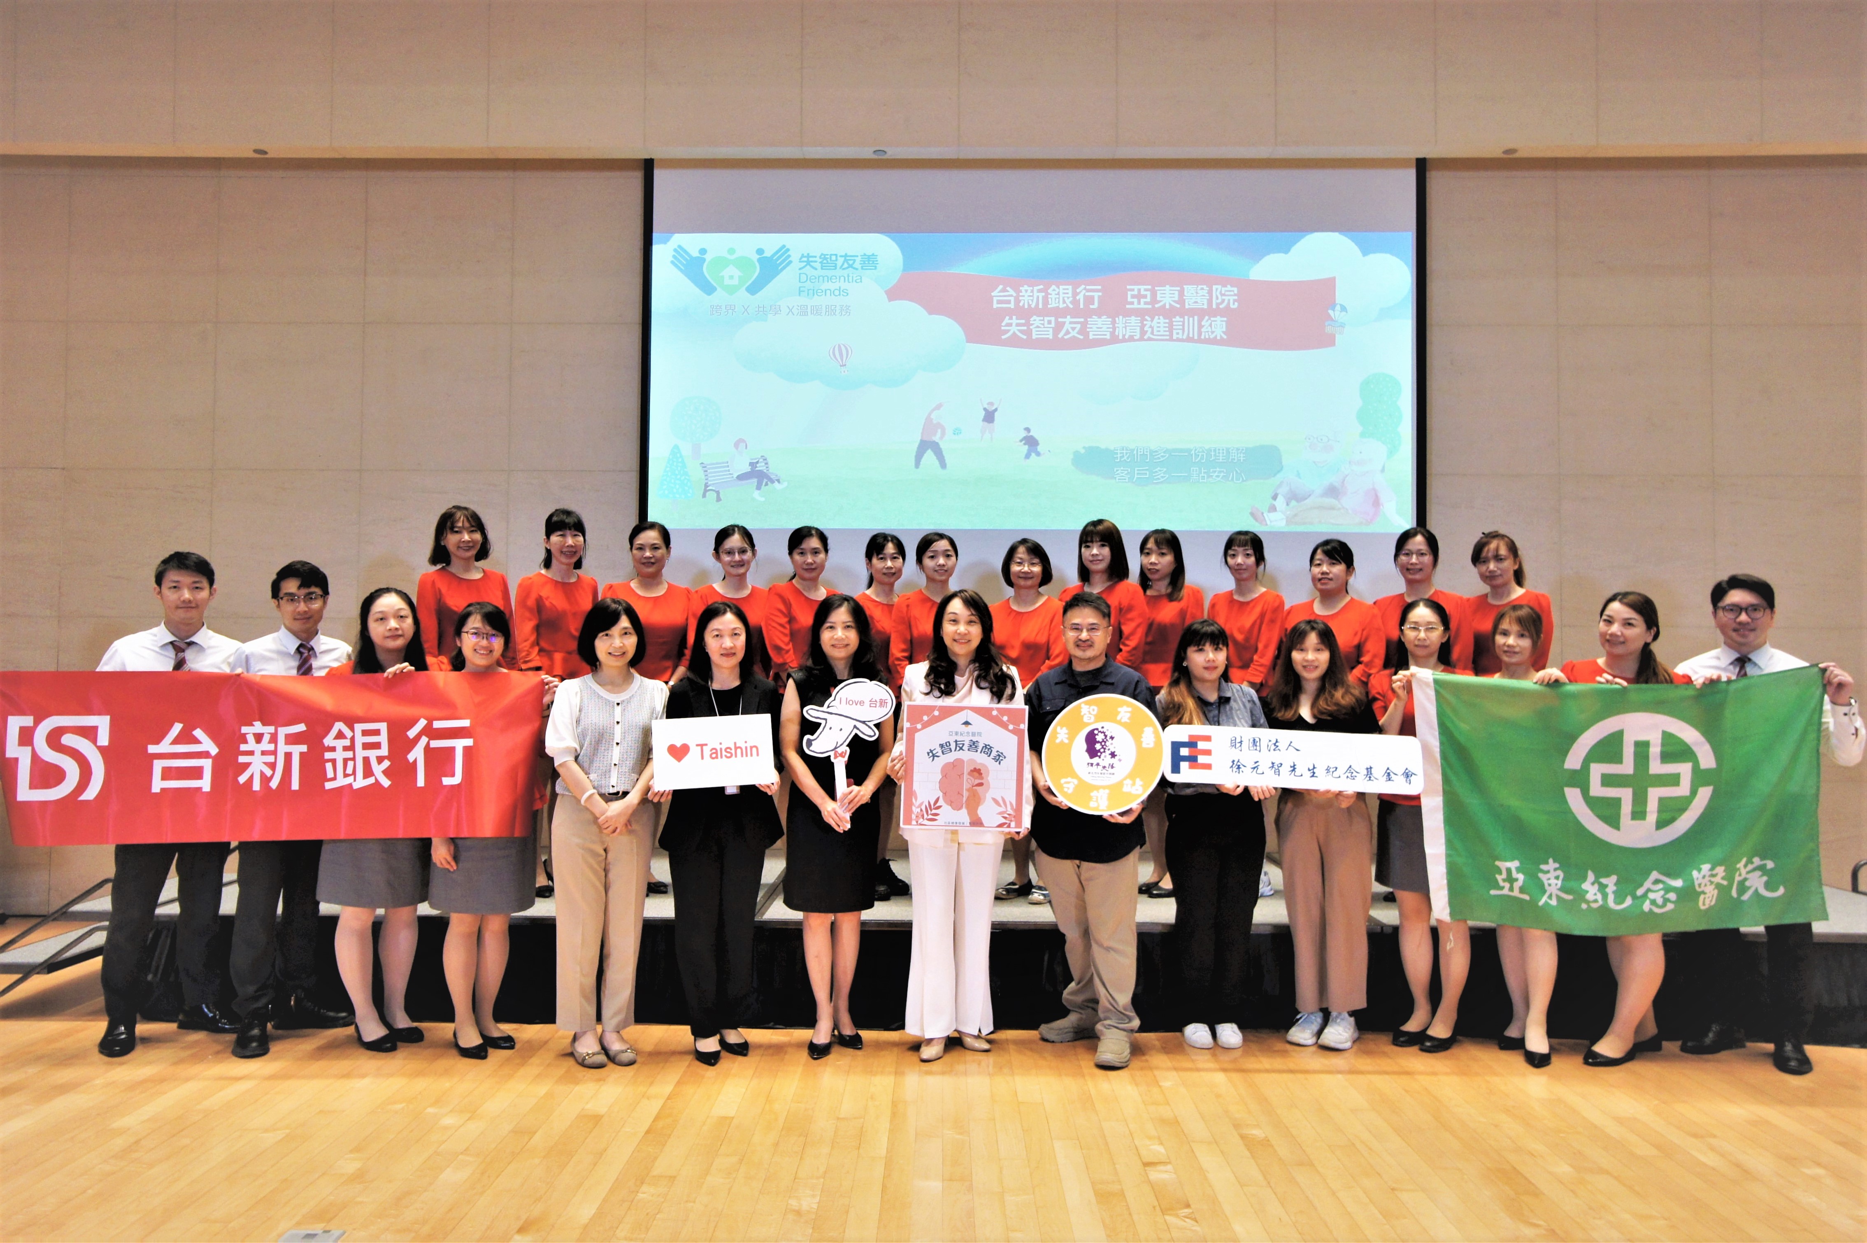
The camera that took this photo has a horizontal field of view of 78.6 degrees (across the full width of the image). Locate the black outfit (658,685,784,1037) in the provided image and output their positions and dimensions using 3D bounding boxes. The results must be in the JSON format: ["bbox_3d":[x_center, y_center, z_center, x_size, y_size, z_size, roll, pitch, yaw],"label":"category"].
[{"bbox_3d":[-0.778,0.861,4.210,0.435,1.315,0.290,1,-2,-7],"label":"black outfit"}]

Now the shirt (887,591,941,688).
[{"bbox_3d":[-0.004,0.077,4.870,0.390,0.450,0.260,0,-2,-8],"label":"shirt"}]

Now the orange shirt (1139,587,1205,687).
[{"bbox_3d":[1.008,0.069,4.930,0.360,0.440,0.260,-1,-2,18],"label":"orange shirt"}]

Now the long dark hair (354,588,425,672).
[{"bbox_3d":[-2.002,0.051,4.200,0.247,0.354,0.240,1,-1,-20],"label":"long dark hair"}]

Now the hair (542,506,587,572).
[{"bbox_3d":[-1.644,-0.366,5.070,0.200,0.275,0.215,1,-2,-24],"label":"hair"}]

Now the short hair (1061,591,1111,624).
[{"bbox_3d":[0.572,-0.047,4.280,0.182,0.145,0.195,0,-2,9],"label":"short hair"}]

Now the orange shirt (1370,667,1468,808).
[{"bbox_3d":[1.797,0.416,4.200,0.400,0.515,0.290,0,-1,16],"label":"orange shirt"}]

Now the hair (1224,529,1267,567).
[{"bbox_3d":[1.398,-0.318,5.120,0.190,0.195,0.200,0,-2,21],"label":"hair"}]

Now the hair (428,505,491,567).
[{"bbox_3d":[-2.100,-0.378,5.050,0.260,0.270,0.240,1,-1,-29],"label":"hair"}]

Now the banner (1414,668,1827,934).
[{"bbox_3d":[2.485,0.648,4.120,1.460,0.960,0.100,0,-2,2],"label":"banner"}]

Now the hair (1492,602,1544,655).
[{"bbox_3d":[2.136,0.024,4.170,0.190,0.200,0.210,0,-1,32],"label":"hair"}]

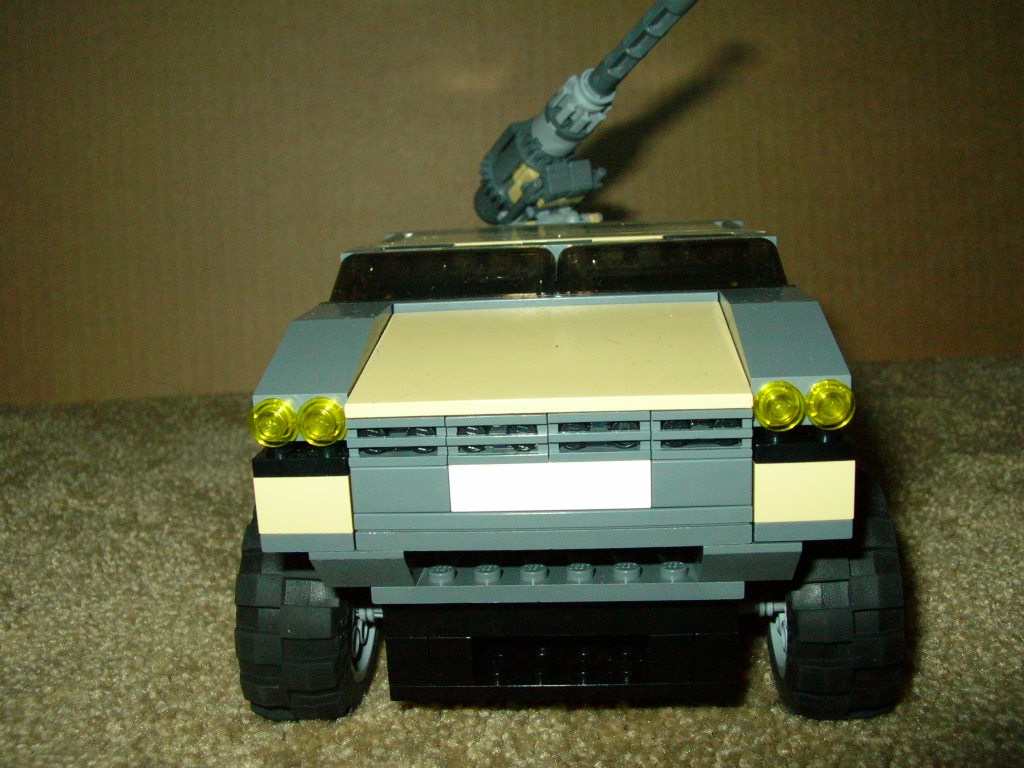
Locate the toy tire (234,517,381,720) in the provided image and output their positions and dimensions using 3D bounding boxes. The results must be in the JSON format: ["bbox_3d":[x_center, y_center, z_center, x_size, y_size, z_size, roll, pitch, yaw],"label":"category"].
[{"bbox_3d":[-0.044,0.047,0.238,0.025,0.055,0.055,-2,13,5],"label":"toy tire"}]

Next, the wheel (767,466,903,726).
[{"bbox_3d":[0.068,0.044,0.229,0.025,0.055,0.055,-2,13,5],"label":"wheel"}]

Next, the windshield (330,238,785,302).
[{"bbox_3d":[0.009,-0.025,0.227,0.096,0.011,0.015,-2,13,5],"label":"windshield"}]

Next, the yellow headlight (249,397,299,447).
[{"bbox_3d":[-0.038,0.006,0.171,0.008,0.008,0.005,-2,13,5],"label":"yellow headlight"}]

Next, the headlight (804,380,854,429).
[{"bbox_3d":[0.049,0.003,0.164,0.008,0.008,0.005,-2,13,5],"label":"headlight"}]

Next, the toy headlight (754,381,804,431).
[{"bbox_3d":[0.041,0.003,0.164,0.008,0.008,0.005,-2,13,5],"label":"toy headlight"}]

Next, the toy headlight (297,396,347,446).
[{"bbox_3d":[-0.030,0.006,0.170,0.008,0.008,0.005,-2,13,5],"label":"toy headlight"}]

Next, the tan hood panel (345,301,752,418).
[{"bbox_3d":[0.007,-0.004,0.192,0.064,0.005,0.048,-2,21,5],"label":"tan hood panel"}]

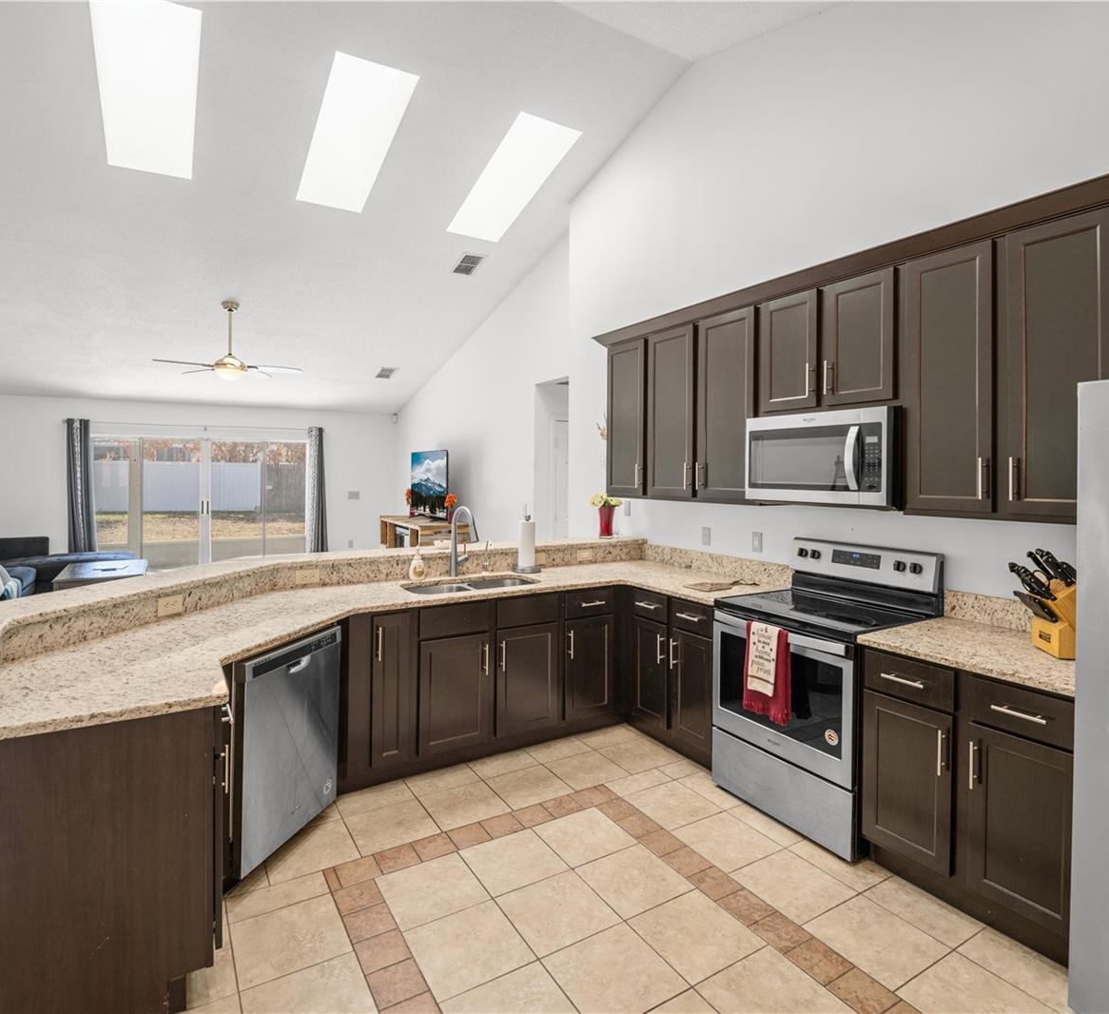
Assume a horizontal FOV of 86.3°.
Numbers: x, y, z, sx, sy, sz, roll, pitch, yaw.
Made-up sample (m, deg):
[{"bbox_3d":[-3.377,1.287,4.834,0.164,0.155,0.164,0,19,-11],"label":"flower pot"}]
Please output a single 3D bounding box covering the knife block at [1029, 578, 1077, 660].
[{"bbox_3d":[1.874,0.404,2.135,0.215,0.255,0.140,0,3,9],"label":"knife block"}]

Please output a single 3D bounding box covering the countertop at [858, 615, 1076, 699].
[{"bbox_3d":[1.684,0.546,2.233,0.655,0.038,0.696,-2,4,-32],"label":"countertop"}]

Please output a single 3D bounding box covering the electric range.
[{"bbox_3d":[1.282,0.821,2.854,0.705,1.190,0.757,-2,4,-32],"label":"electric range"}]

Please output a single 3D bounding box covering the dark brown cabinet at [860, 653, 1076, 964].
[{"bbox_3d":[1.707,1.011,2.273,0.625,0.895,0.696,-2,4,-32],"label":"dark brown cabinet"}]

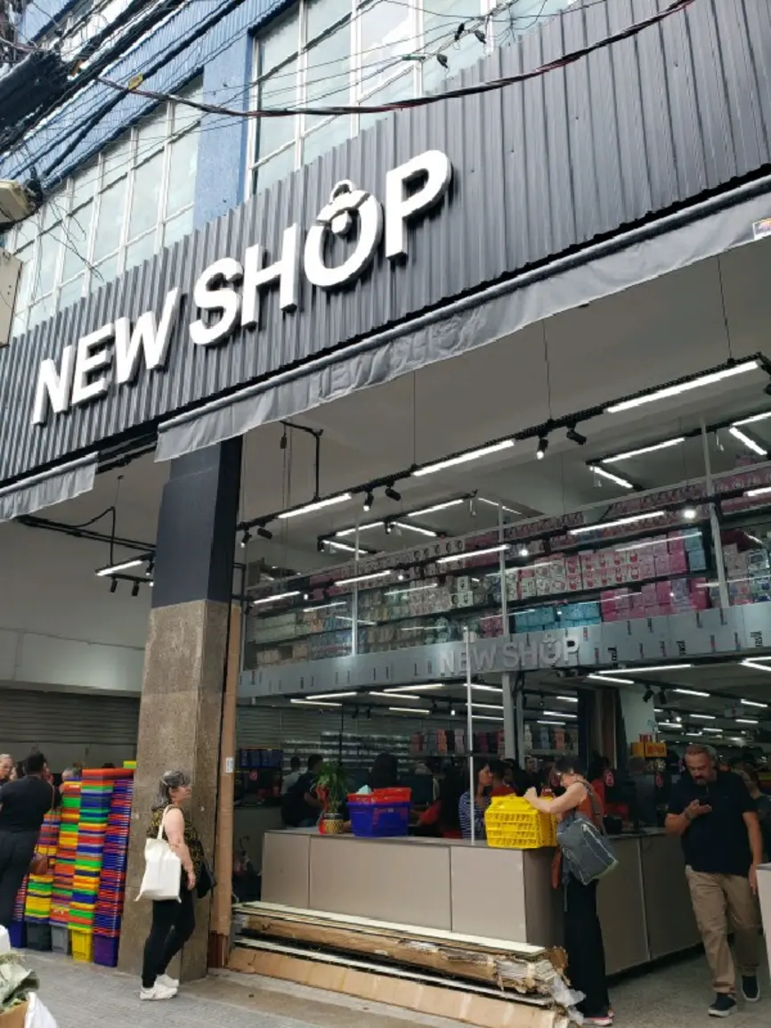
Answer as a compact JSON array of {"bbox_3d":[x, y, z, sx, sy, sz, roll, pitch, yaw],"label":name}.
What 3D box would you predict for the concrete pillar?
[{"bbox_3d":[-1.848,1.532,7.137,0.830,4.750,0.280,-14,-23,35],"label":"concrete pillar"}]

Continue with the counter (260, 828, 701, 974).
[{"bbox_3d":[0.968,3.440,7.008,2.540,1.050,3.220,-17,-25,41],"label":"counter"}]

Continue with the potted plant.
[{"bbox_3d":[-0.476,2.556,6.967,0.280,0.600,0.280,0,-19,0],"label":"potted plant"}]

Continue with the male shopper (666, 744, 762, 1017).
[{"bbox_3d":[2.458,2.629,5.695,0.640,1.750,0.480,-11,-22,30],"label":"male shopper"}]

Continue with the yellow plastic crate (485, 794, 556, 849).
[{"bbox_3d":[0.996,2.261,5.669,0.400,0.330,0.320,-13,-23,34],"label":"yellow plastic crate"}]

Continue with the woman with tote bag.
[{"bbox_3d":[-1.660,2.828,6.021,0.460,1.580,0.460,5,-19,-13],"label":"woman with tote bag"}]

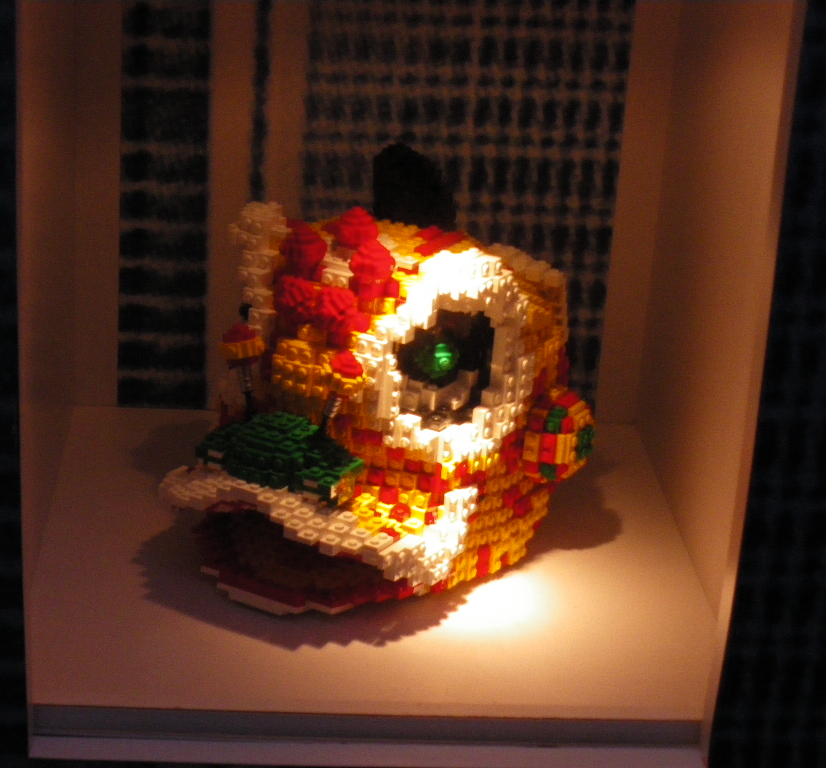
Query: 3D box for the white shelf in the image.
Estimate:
[{"bbox_3d":[-0.027,0.097,0.994,0.330,0.030,0.345,2,21,-5],"label":"white shelf"}]

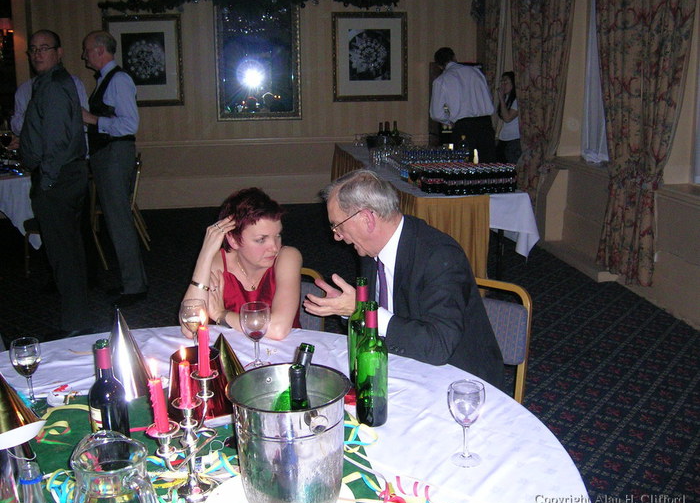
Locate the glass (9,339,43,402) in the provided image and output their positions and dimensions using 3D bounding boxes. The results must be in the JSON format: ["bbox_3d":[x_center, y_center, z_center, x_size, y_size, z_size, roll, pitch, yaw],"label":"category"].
[{"bbox_3d":[-0.808,0.298,1.777,0.079,0.162,0.079,-1,14,0],"label":"glass"}]

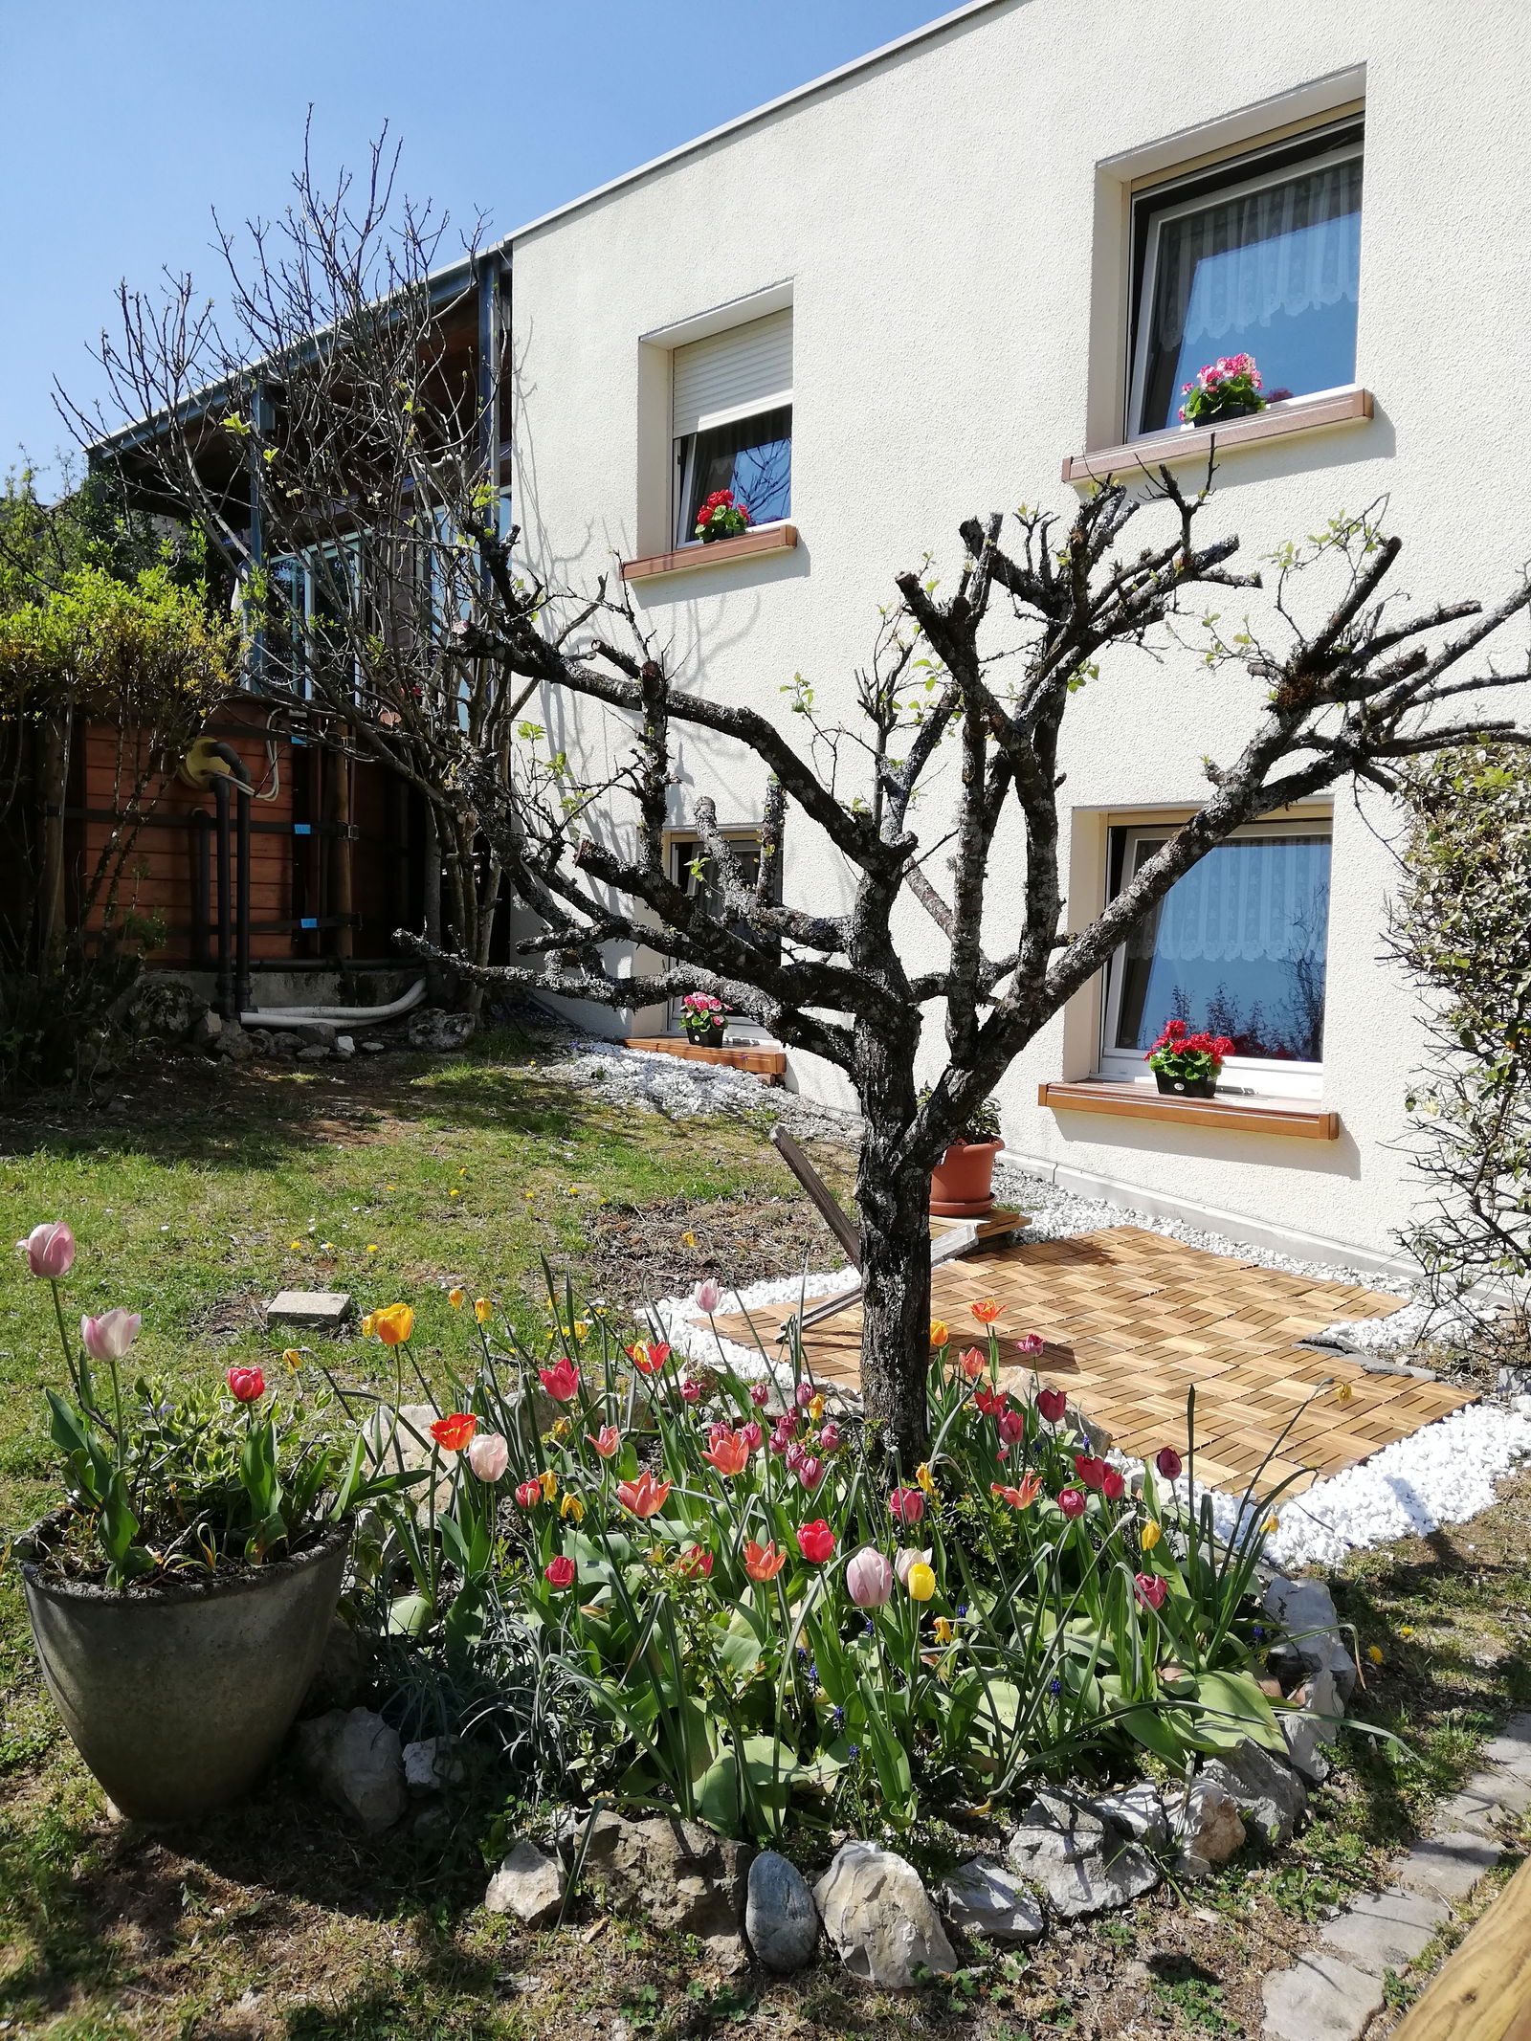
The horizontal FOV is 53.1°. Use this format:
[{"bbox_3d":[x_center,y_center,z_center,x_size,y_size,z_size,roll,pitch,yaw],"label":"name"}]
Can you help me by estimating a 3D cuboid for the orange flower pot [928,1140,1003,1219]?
[{"bbox_3d":[0.780,0.620,6.195,0.366,0.285,0.366,1,4,0],"label":"orange flower pot"}]

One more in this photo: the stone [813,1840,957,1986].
[{"bbox_3d":[0.162,1.201,2.068,0.191,0.161,0.143,0,4,-5],"label":"stone"}]

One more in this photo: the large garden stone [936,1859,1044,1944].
[{"bbox_3d":[0.318,1.243,2.165,0.148,0.090,0.110,2,5,9],"label":"large garden stone"}]

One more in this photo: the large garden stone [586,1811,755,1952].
[{"bbox_3d":[-0.135,1.184,2.108,0.229,0.163,0.149,1,4,0],"label":"large garden stone"}]

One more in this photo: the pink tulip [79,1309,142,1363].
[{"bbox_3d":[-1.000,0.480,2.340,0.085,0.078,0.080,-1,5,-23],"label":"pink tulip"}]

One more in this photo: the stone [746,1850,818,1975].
[{"bbox_3d":[0.021,1.203,2.071,0.101,0.153,0.081,1,4,-2],"label":"stone"}]

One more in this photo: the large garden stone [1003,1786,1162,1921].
[{"bbox_3d":[0.461,1.214,2.236,0.220,0.140,0.165,2,5,13],"label":"large garden stone"}]

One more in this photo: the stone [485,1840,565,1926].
[{"bbox_3d":[-0.337,1.210,2.154,0.110,0.100,0.090,0,5,-9],"label":"stone"}]

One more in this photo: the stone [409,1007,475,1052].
[{"bbox_3d":[-1.769,0.048,8.383,0.360,0.240,0.280,0,5,-12],"label":"stone"}]

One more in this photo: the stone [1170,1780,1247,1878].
[{"bbox_3d":[0.661,1.210,2.297,0.100,0.123,0.105,0,4,-5],"label":"stone"}]

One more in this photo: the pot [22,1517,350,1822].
[{"bbox_3d":[-0.892,0.998,2.400,0.492,0.413,0.492,-1,4,-21],"label":"pot"}]

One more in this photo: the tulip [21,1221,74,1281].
[{"bbox_3d":[-1.123,0.360,2.400,0.078,0.085,0.075,-2,5,-25],"label":"tulip"}]

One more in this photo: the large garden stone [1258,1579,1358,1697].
[{"bbox_3d":[1.005,1.138,2.834,0.135,0.181,0.255,4,5,38],"label":"large garden stone"}]

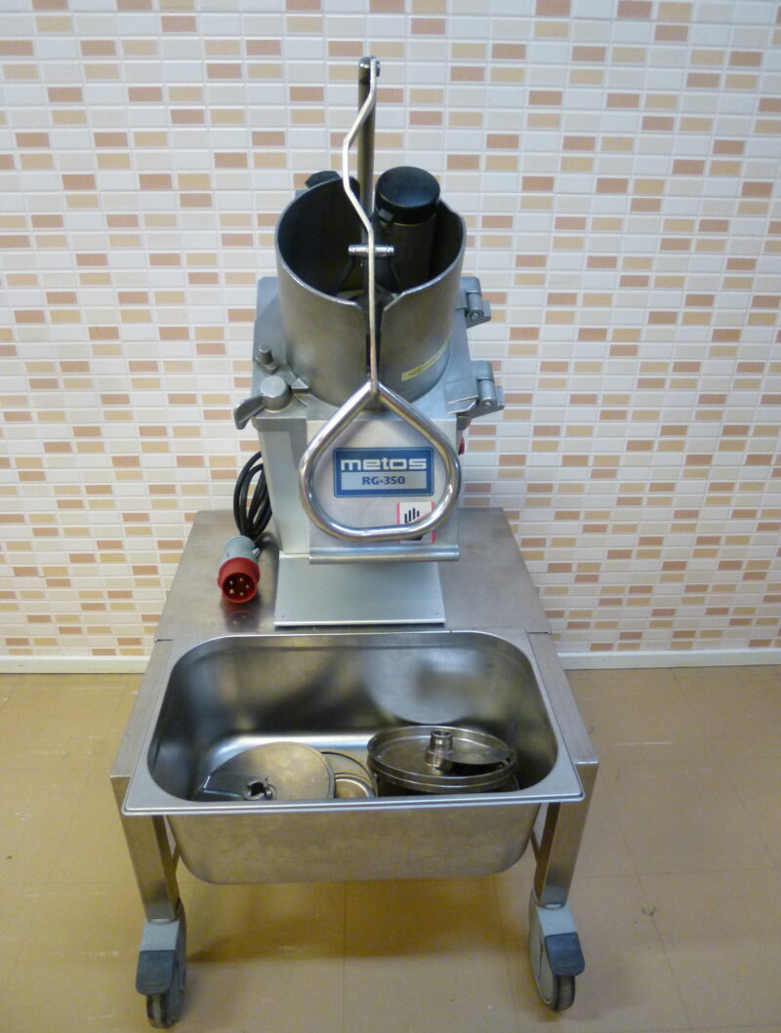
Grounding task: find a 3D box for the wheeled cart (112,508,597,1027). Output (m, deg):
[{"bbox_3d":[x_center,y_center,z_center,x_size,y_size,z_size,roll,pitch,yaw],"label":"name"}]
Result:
[{"bbox_3d":[-0.057,0.358,1.240,0.601,0.447,0.745,-1,30,-3],"label":"wheeled cart"}]

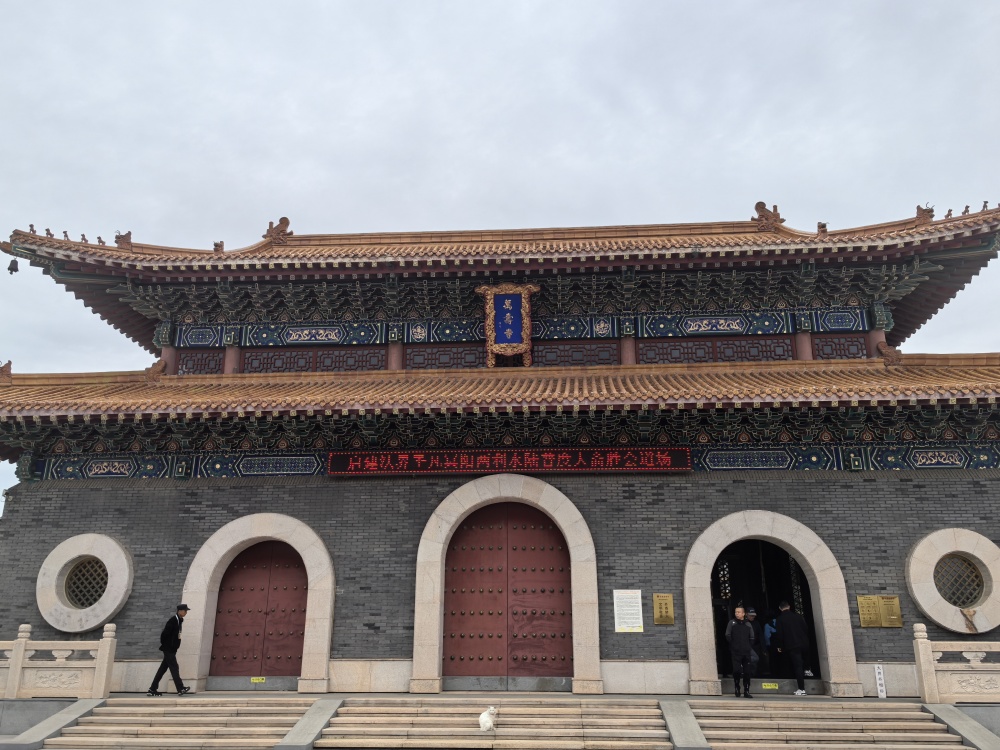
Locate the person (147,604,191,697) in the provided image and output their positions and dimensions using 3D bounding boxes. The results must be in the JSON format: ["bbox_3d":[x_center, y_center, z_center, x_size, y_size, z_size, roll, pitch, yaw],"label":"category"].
[{"bbox_3d":[-6.603,5.551,15.785,0.840,1.739,0.520,-1,-17,4],"label":"person"}]

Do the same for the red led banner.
[{"bbox_3d":[0.165,1.925,17.227,7.987,0.538,0.140,-1,-17,4],"label":"red led banner"}]

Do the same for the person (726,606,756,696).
[{"bbox_3d":[4.777,5.496,15.519,0.580,1.710,0.420,-3,-17,8],"label":"person"}]

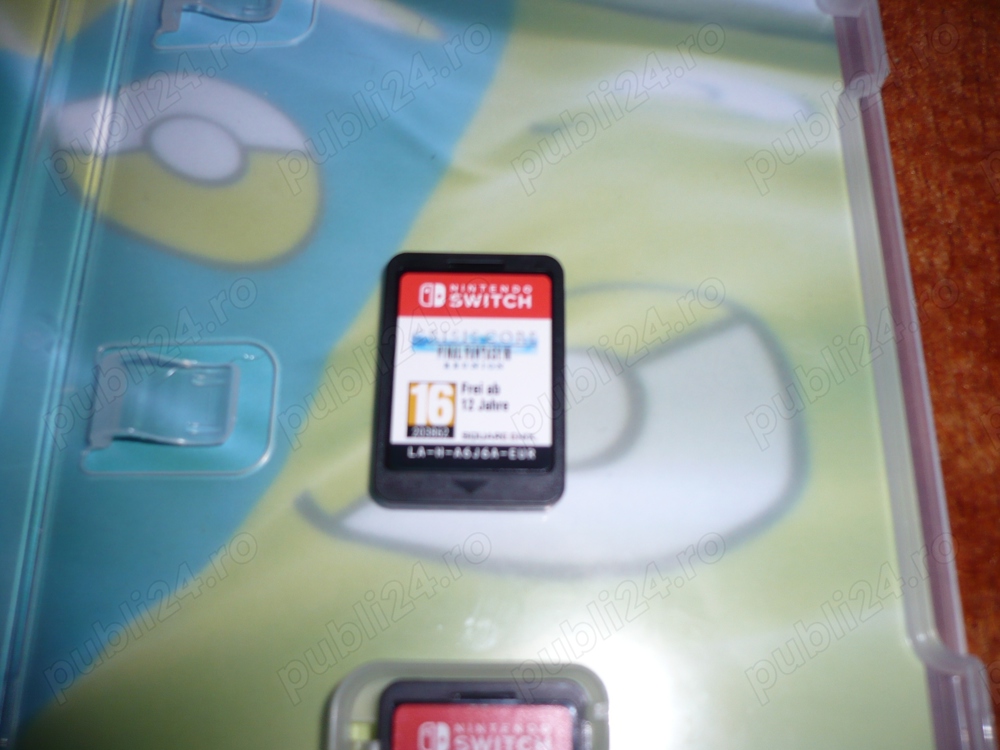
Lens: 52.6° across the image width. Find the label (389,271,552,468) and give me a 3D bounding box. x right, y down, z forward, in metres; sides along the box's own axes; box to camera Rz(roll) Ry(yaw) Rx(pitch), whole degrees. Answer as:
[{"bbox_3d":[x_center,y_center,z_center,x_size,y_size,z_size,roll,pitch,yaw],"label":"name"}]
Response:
[{"bbox_3d":[-0.003,-0.001,0.117,0.018,0.001,0.025,1,68,0],"label":"label"}]

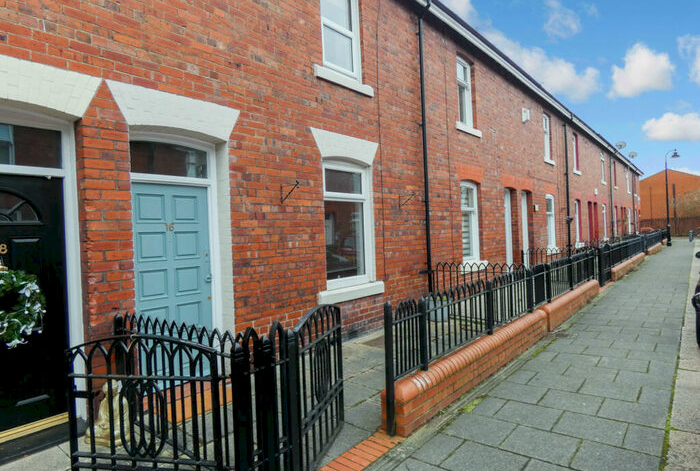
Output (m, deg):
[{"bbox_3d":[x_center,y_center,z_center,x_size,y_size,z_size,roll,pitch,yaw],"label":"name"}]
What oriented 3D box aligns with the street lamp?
[{"bbox_3d":[22.018,-2.570,27.555,0.830,6.500,0.460,-2,0,41],"label":"street lamp"}]

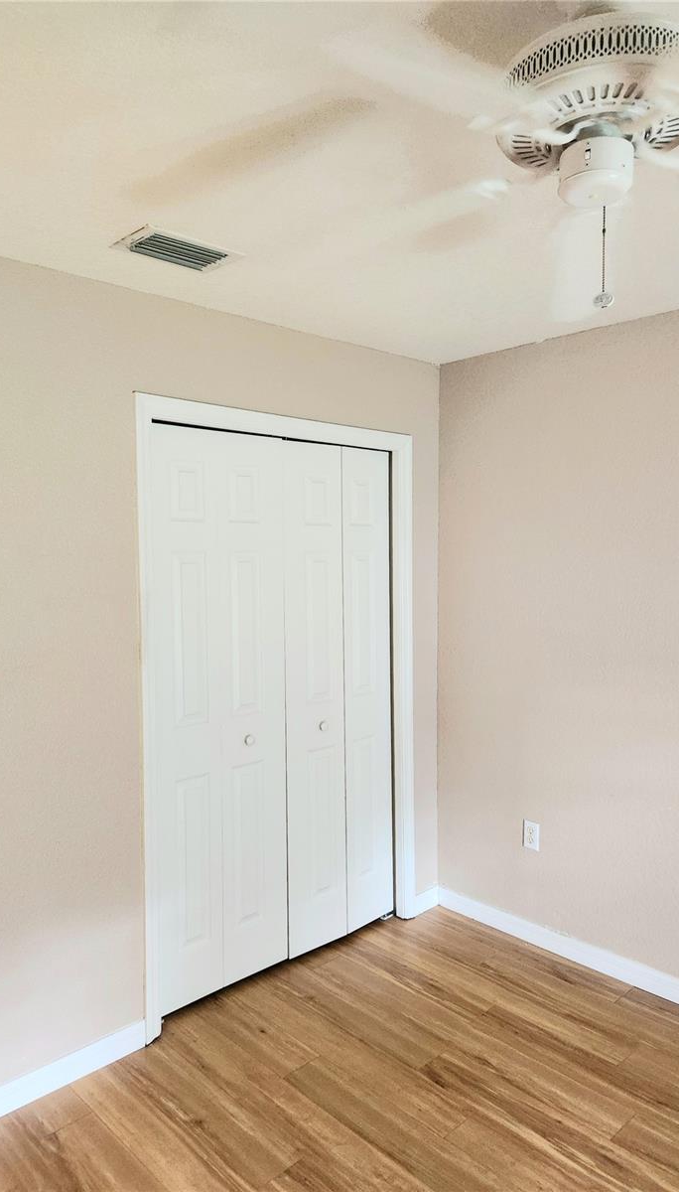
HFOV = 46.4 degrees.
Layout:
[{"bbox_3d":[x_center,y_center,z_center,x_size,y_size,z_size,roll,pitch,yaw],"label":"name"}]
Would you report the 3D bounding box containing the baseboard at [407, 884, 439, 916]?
[{"bbox_3d":[0.390,1.381,3.580,0.185,0.090,0.015,-3,4,-43],"label":"baseboard"}]

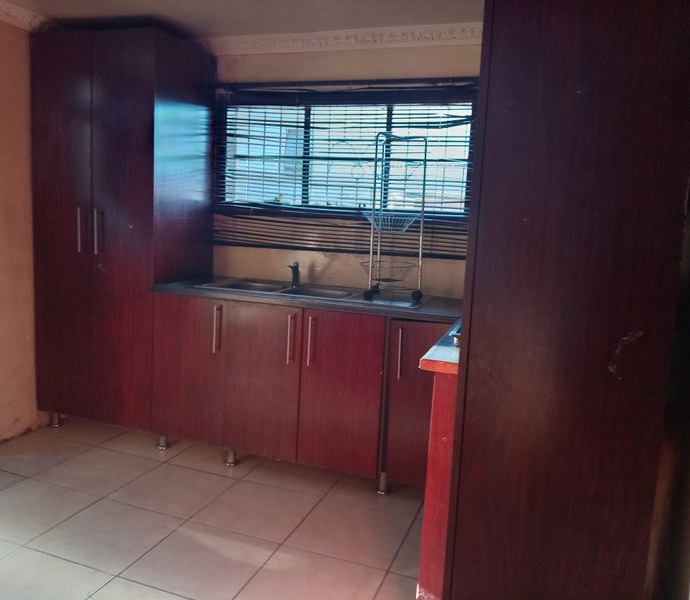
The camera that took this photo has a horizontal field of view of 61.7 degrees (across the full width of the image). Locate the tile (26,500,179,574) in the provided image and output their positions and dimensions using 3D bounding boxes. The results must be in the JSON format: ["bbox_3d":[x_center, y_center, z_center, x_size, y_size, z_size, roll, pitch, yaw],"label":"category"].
[{"bbox_3d":[-0.934,0.930,2.293,0.430,0.010,0.430,6,8,19],"label":"tile"}]

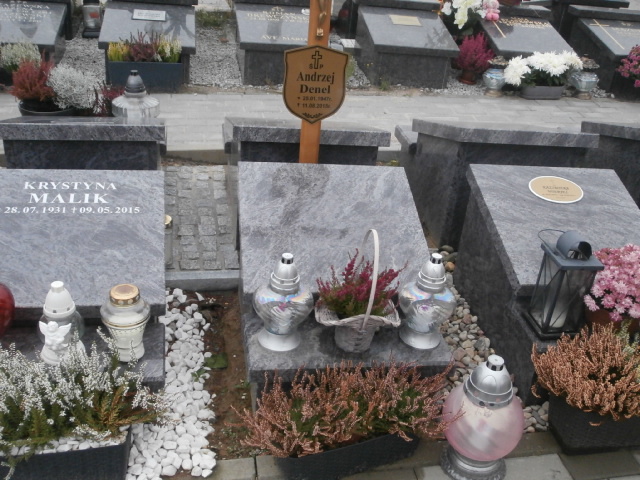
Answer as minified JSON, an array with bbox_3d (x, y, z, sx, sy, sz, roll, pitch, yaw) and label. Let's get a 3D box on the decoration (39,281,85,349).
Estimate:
[{"bbox_3d":[-0.720,0.224,1.955,0.123,0.226,0.123,5,28,-2],"label":"decoration"}]

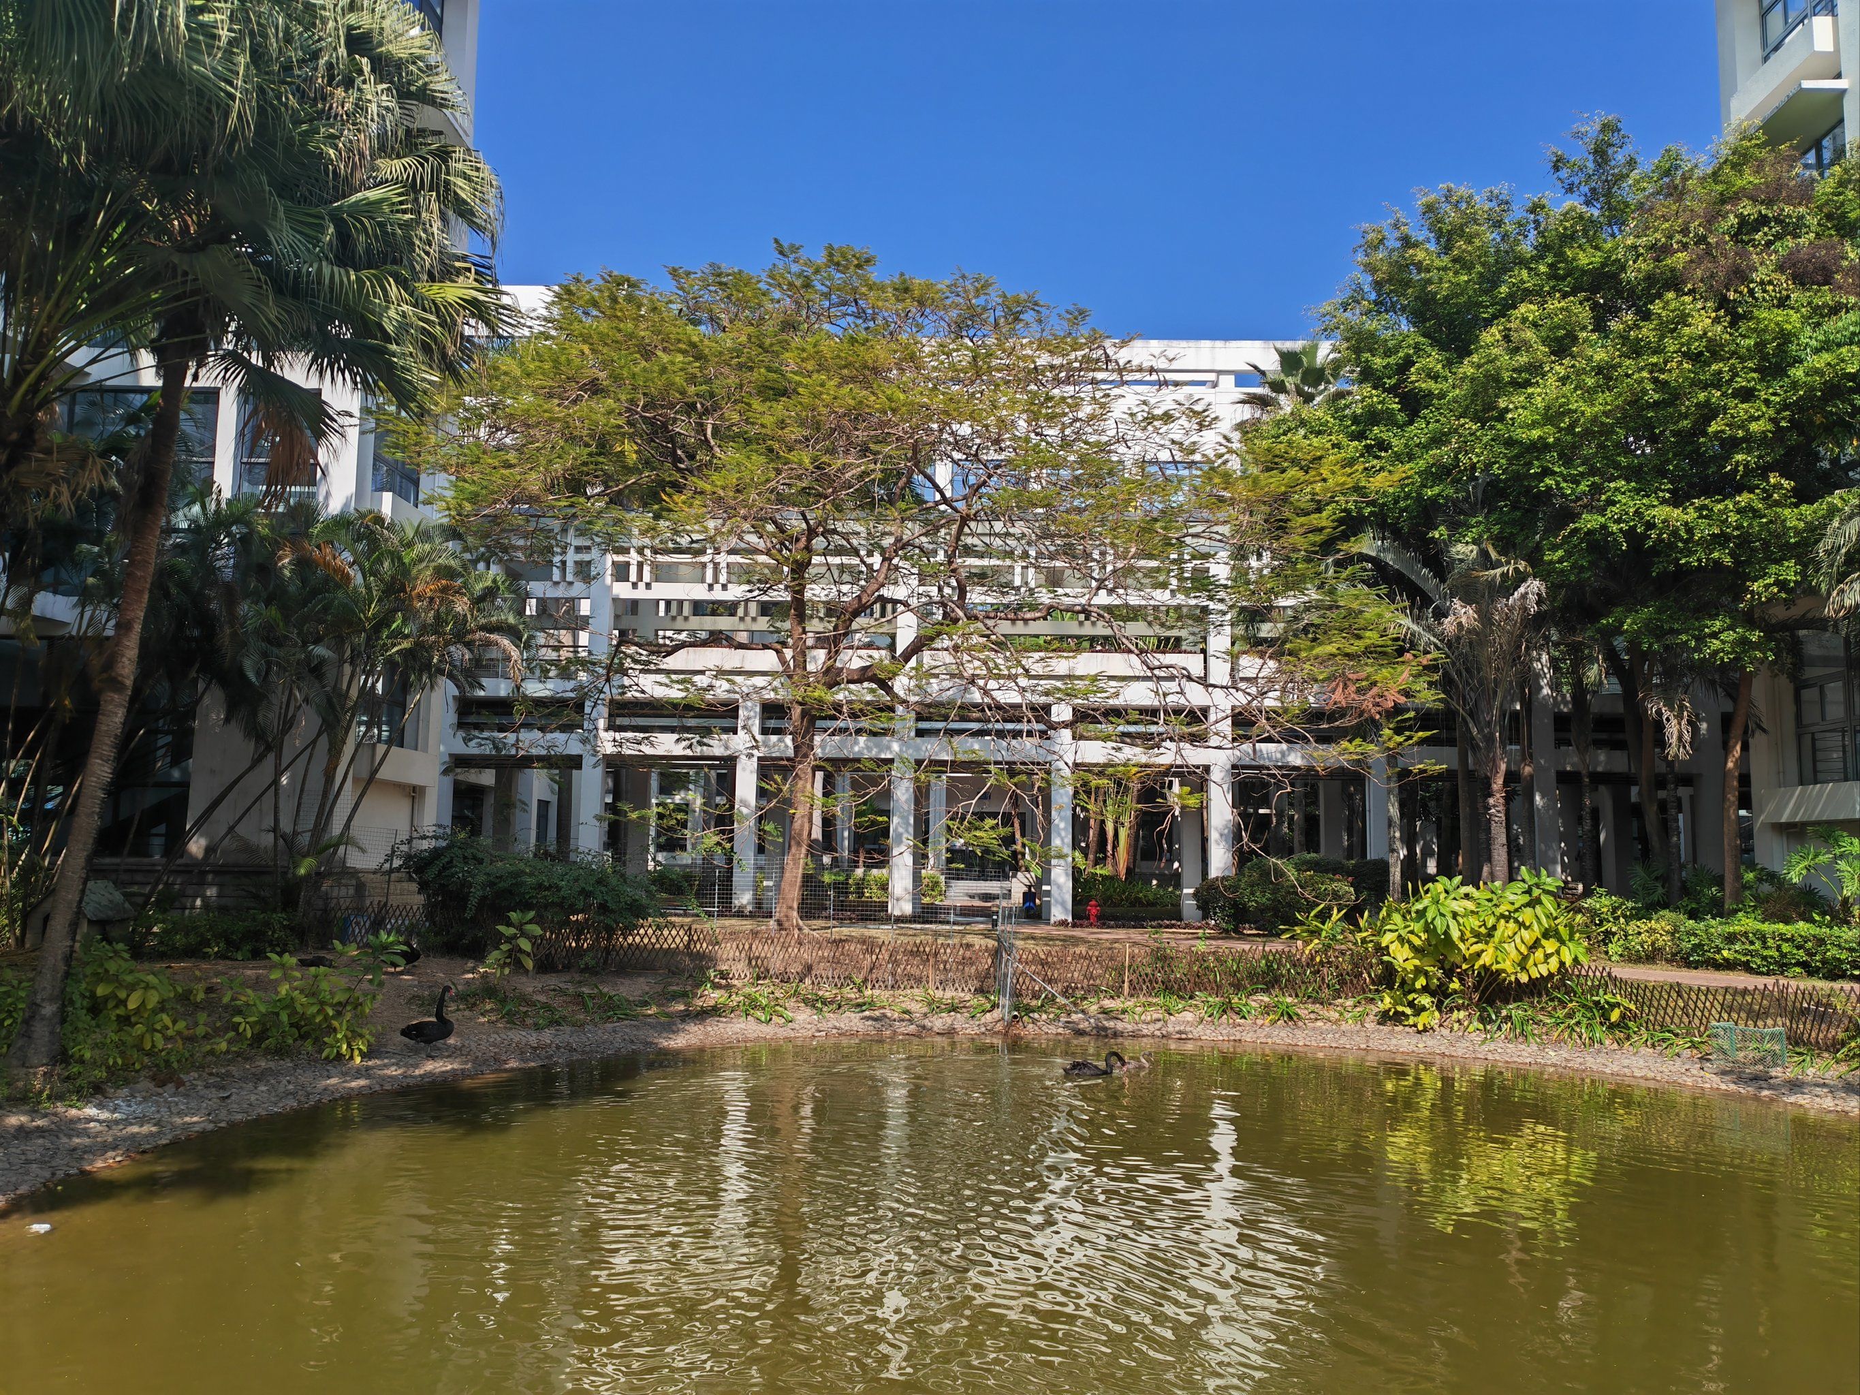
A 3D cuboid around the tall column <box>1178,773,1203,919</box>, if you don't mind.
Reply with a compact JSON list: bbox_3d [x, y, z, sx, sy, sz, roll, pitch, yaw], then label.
[{"bbox_3d":[7.345,4.162,40.738,0.540,4.000,0.570,1,-6,1],"label":"tall column"}]

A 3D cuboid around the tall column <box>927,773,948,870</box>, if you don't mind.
[{"bbox_3d":[0.279,4.548,46.488,0.540,4.250,0.550,1,-6,1],"label":"tall column"}]

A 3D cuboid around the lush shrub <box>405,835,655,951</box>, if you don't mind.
[{"bbox_3d":[-6.498,3.187,23.547,3.900,1.900,2.300,1,-6,1],"label":"lush shrub"}]

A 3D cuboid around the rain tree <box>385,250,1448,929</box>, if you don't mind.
[{"bbox_3d":[-0.376,-1.833,29.999,19.300,13.400,14.000,1,-6,1],"label":"rain tree"}]

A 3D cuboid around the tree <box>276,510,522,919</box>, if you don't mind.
[{"bbox_3d":[-9.586,0.649,26.112,4.200,7.400,4.000,1,-6,1],"label":"tree"}]

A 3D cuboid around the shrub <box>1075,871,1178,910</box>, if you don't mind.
[{"bbox_3d":[5.435,5.418,40.341,3.000,1.150,1.000,1,-6,1],"label":"shrub"}]

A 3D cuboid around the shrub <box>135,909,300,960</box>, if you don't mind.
[{"bbox_3d":[-10.703,3.504,21.696,2.400,0.820,1.200,1,-6,1],"label":"shrub"}]

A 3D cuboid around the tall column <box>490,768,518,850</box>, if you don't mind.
[{"bbox_3d":[-12.032,3.906,41.211,0.520,3.950,0.570,1,-6,1],"label":"tall column"}]

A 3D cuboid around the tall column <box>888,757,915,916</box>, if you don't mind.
[{"bbox_3d":[-0.706,3.467,36.144,0.560,4.000,0.570,1,-6,1],"label":"tall column"}]

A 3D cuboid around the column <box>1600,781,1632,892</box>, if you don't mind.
[{"bbox_3d":[19.142,4.333,40.448,0.520,4.000,0.680,1,-6,1],"label":"column"}]

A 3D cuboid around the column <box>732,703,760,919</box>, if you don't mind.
[{"bbox_3d":[-4.601,2.744,36.313,0.550,5.400,0.570,1,-6,1],"label":"column"}]

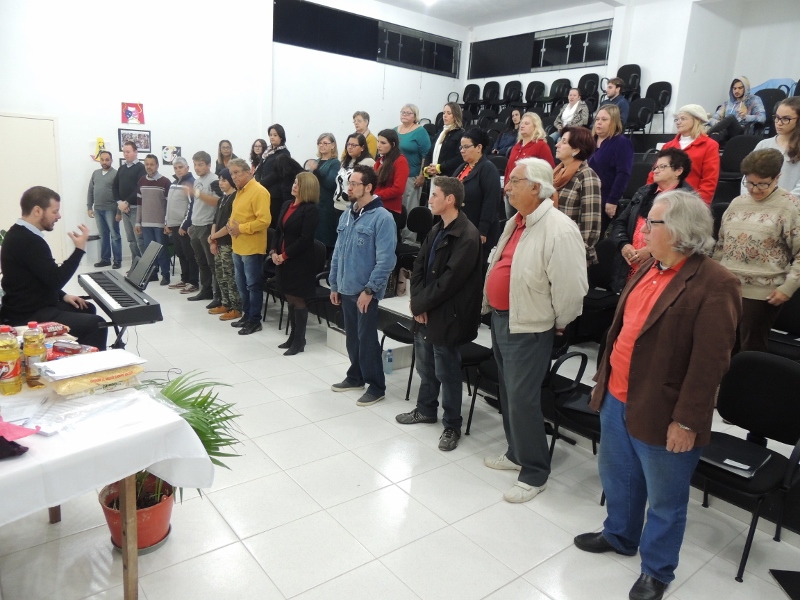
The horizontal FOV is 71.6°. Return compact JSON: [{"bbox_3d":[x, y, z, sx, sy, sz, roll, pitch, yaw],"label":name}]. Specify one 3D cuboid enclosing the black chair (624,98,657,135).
[{"bbox_3d":[3.803,-2.806,9.012,0.570,0.930,0.540,-6,16,-38],"label":"black chair"}]

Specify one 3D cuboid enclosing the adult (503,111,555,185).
[{"bbox_3d":[1.272,-1.080,5.673,0.330,1.618,0.490,-9,18,-42],"label":"adult"}]

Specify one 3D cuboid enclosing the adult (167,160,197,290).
[{"bbox_3d":[-2.863,-0.980,7.289,0.520,1.700,0.380,9,14,24],"label":"adult"}]

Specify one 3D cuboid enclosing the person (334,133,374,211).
[{"bbox_3d":[-0.526,-0.976,6.097,0.480,1.644,0.330,13,15,35],"label":"person"}]

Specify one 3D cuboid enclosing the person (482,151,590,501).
[{"bbox_3d":[0.700,0.183,2.996,0.430,1.790,0.550,-1,14,-19],"label":"person"}]

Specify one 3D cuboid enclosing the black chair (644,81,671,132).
[{"bbox_3d":[4.336,-3.310,9.598,0.560,0.910,0.510,-7,17,-38],"label":"black chair"}]

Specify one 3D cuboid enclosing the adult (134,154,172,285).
[{"bbox_3d":[-3.384,-1.124,7.743,0.520,1.750,0.330,4,13,1],"label":"adult"}]

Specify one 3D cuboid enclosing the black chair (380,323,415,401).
[{"bbox_3d":[0.196,0.264,4.425,0.570,0.910,0.520,-7,17,-38],"label":"black chair"}]

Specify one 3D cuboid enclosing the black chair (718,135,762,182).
[{"bbox_3d":[3.526,-1.344,5.886,0.560,0.870,0.540,-7,17,-38],"label":"black chair"}]

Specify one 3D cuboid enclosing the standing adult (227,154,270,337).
[{"bbox_3d":[-1.535,-0.542,5.649,0.540,1.730,0.420,14,17,39],"label":"standing adult"}]

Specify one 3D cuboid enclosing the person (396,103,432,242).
[{"bbox_3d":[0.203,-1.549,6.865,0.520,1.630,0.360,10,14,25],"label":"person"}]

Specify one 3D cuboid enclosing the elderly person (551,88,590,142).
[{"bbox_3d":[2.723,-2.780,9.048,0.660,1.304,0.500,-7,17,-38],"label":"elderly person"}]

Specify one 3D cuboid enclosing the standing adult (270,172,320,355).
[{"bbox_3d":[-0.981,-0.329,5.107,0.340,1.650,0.460,-8,17,-42],"label":"standing adult"}]

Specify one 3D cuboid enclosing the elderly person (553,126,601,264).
[{"bbox_3d":[1.171,-0.358,3.863,0.340,1.630,0.500,-2,14,-21],"label":"elderly person"}]

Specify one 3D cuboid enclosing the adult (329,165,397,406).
[{"bbox_3d":[-0.270,-0.109,4.124,0.350,1.740,0.520,-8,17,-41],"label":"adult"}]

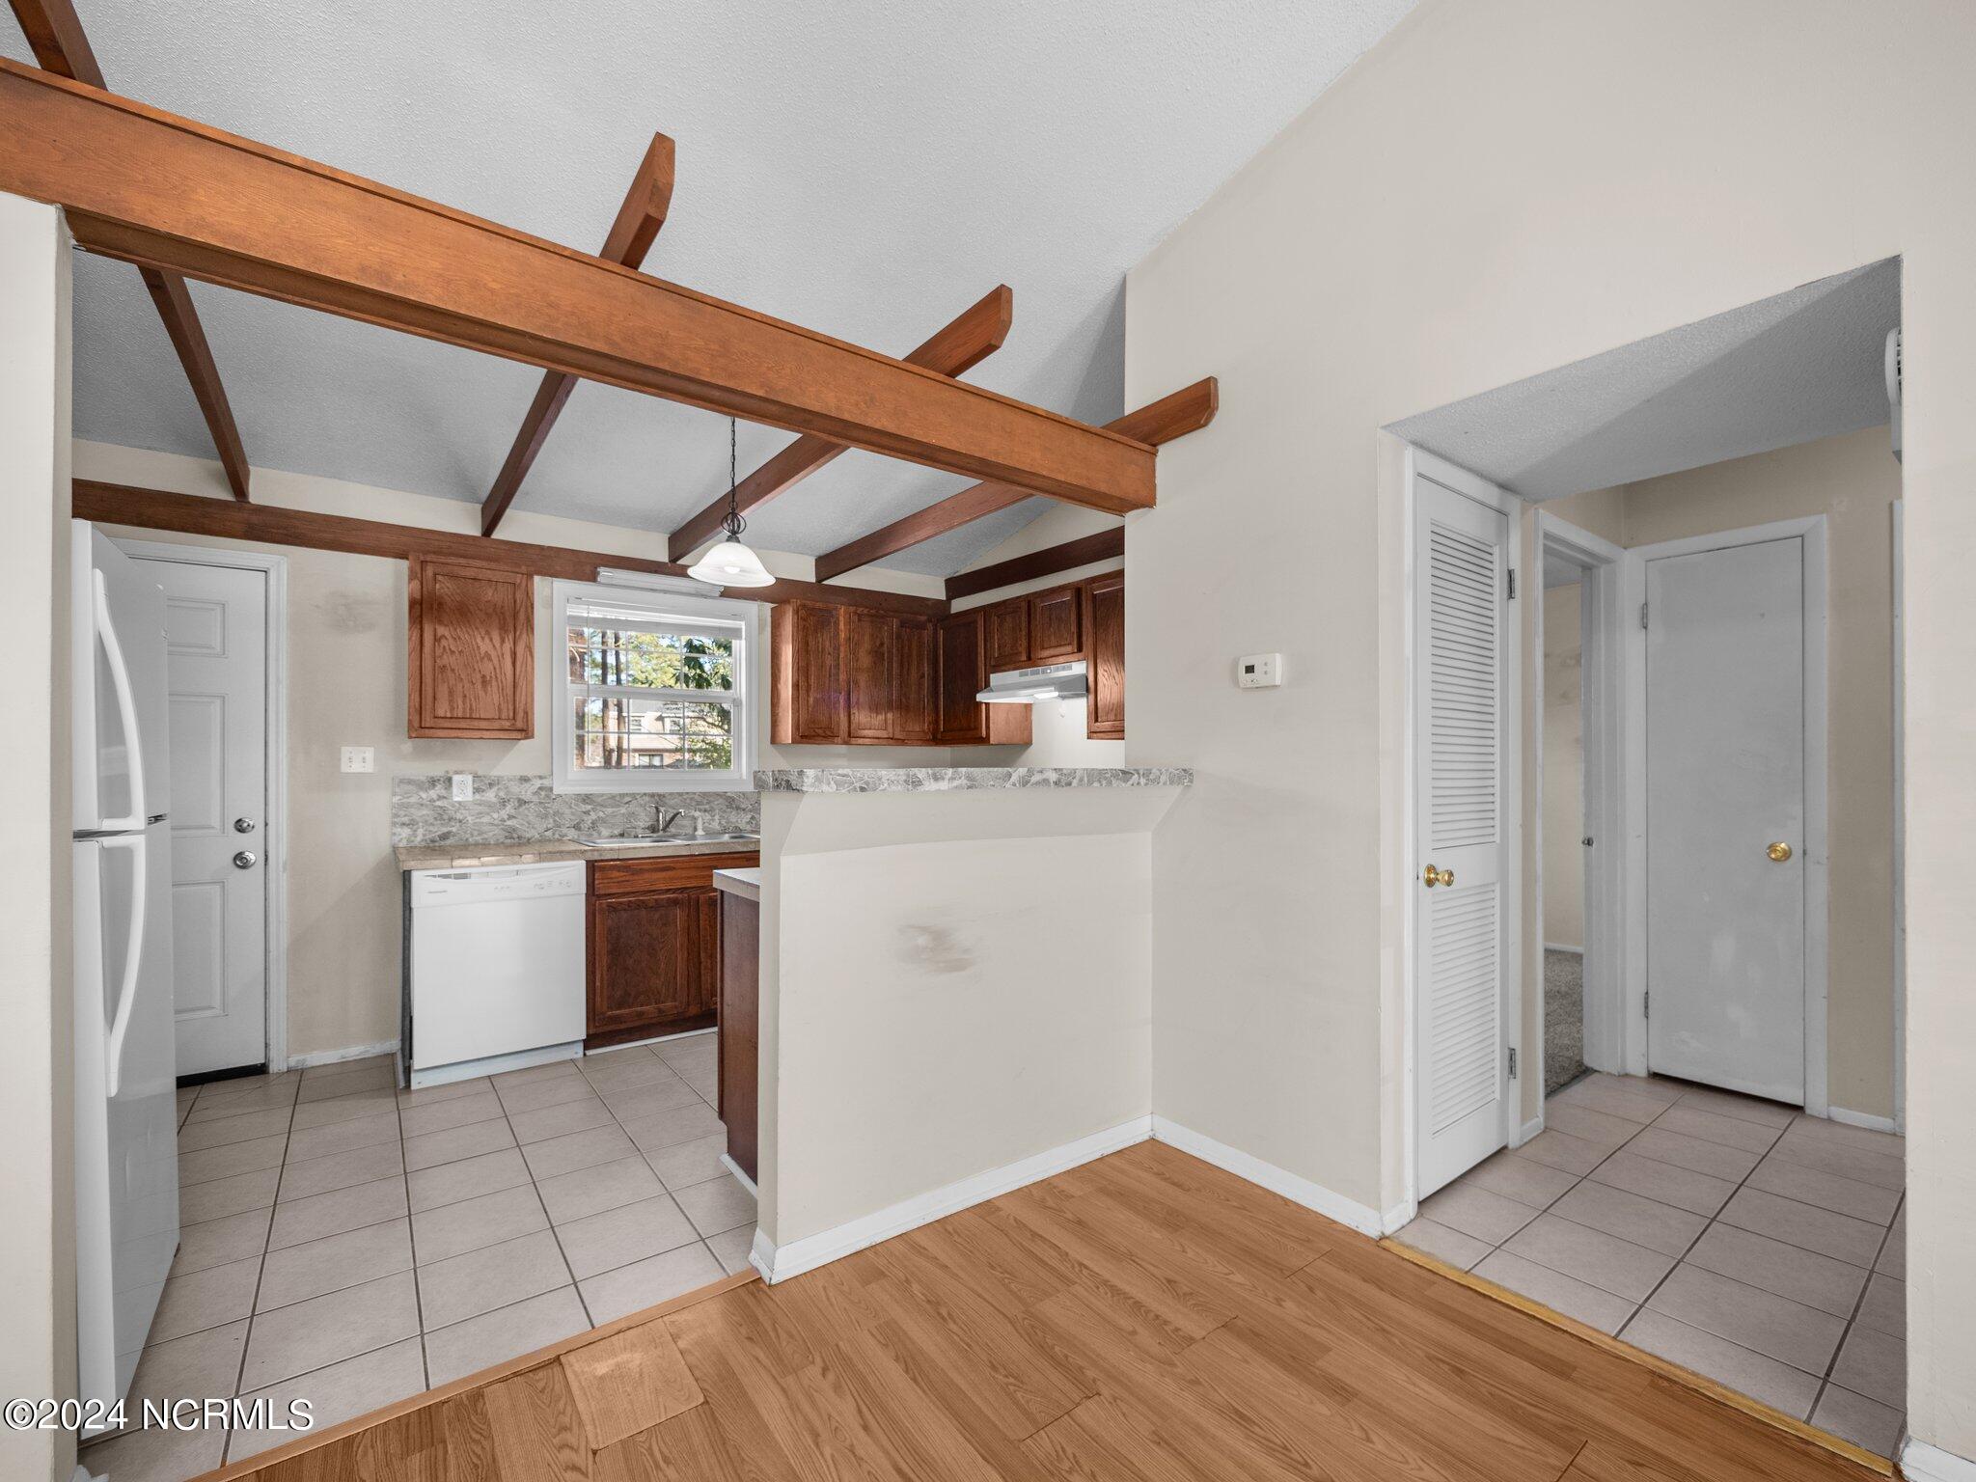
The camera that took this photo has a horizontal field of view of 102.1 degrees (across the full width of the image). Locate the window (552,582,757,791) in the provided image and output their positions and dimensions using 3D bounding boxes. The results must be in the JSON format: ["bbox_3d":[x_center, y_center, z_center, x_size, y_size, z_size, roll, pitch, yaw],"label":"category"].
[{"bbox_3d":[-1.693,-0.244,4.139,1.000,1.010,0.099,1,-1,-37],"label":"window"}]

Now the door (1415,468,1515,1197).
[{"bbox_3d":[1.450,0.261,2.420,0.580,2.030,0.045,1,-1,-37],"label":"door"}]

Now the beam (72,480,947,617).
[{"bbox_3d":[-1.901,-0.856,4.036,4.133,0.140,0.040,1,-1,-37],"label":"beam"}]

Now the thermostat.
[{"bbox_3d":[0.791,-0.210,2.363,0.035,0.100,0.136,1,-1,-37],"label":"thermostat"}]

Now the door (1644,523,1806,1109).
[{"bbox_3d":[2.839,0.302,3.088,0.040,2.034,0.457,1,-1,-37],"label":"door"}]

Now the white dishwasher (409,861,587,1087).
[{"bbox_3d":[-2.154,0.922,3.501,0.605,0.860,0.590,1,-1,-37],"label":"white dishwasher"}]

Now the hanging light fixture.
[{"bbox_3d":[-0.981,-0.960,3.050,0.330,0.689,0.330,1,-1,-37],"label":"hanging light fixture"}]

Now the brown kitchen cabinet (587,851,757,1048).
[{"bbox_3d":[-1.507,0.949,3.896,0.904,0.851,0.579,1,-1,-37],"label":"brown kitchen cabinet"}]

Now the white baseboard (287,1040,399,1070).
[{"bbox_3d":[-2.750,1.332,3.410,0.375,0.055,0.015,1,-1,-37],"label":"white baseboard"}]

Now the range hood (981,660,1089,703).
[{"bbox_3d":[0.293,-0.288,4.080,0.455,0.173,0.752,1,-1,-37],"label":"range hood"}]

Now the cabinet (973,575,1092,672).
[{"bbox_3d":[0.351,-0.557,4.122,0.312,0.371,0.752,1,-1,-37],"label":"cabinet"}]

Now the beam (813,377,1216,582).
[{"bbox_3d":[-0.136,-1.012,3.542,0.044,0.131,2.797,1,-1,-37],"label":"beam"}]

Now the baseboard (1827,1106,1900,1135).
[{"bbox_3d":[3.044,1.306,2.779,0.015,0.055,0.168,1,-1,-37],"label":"baseboard"}]

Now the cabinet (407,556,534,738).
[{"bbox_3d":[-2.304,-0.381,3.563,0.455,0.755,0.310,1,-1,-37],"label":"cabinet"}]

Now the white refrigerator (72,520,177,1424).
[{"bbox_3d":[-2.116,0.450,1.583,0.728,1.673,0.708,1,-1,-37],"label":"white refrigerator"}]

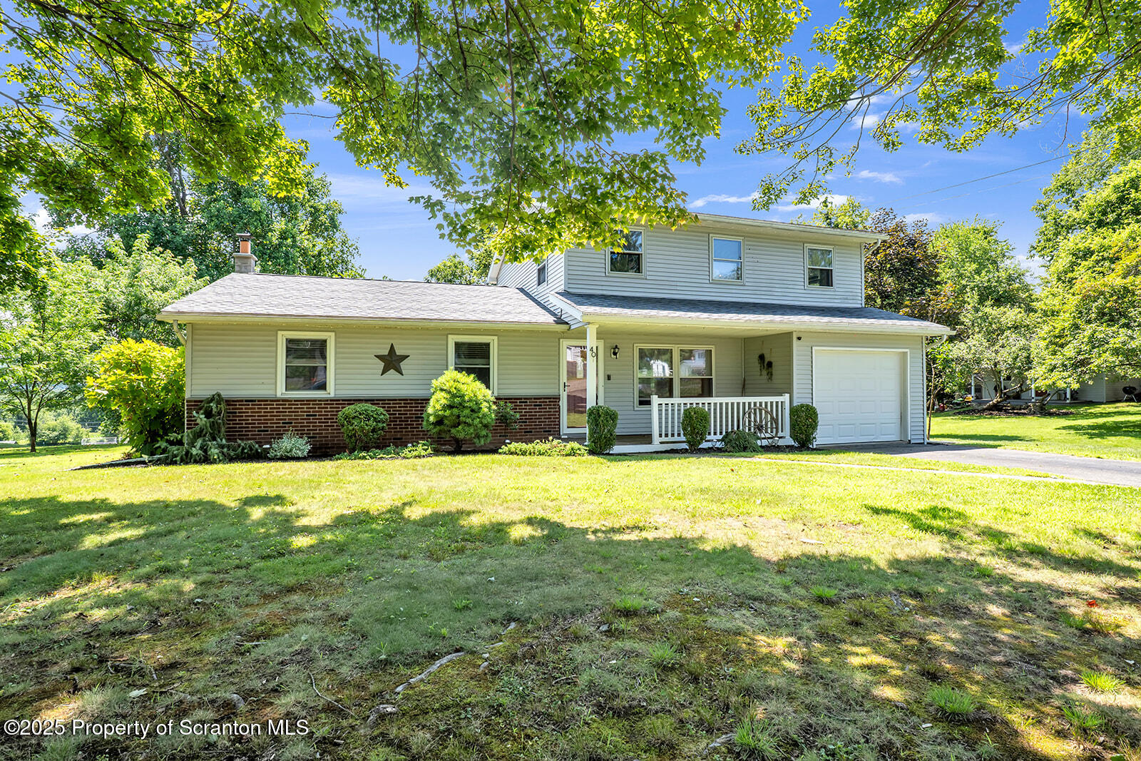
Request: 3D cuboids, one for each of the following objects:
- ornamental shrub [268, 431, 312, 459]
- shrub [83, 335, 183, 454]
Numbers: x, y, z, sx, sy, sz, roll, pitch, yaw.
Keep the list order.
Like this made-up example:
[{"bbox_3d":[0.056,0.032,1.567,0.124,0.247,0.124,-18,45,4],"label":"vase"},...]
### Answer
[{"bbox_3d":[-4.980,1.140,9.000,0.700,0.520,0.660,0,0,-18],"label":"ornamental shrub"},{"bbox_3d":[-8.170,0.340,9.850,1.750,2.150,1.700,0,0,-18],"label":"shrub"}]

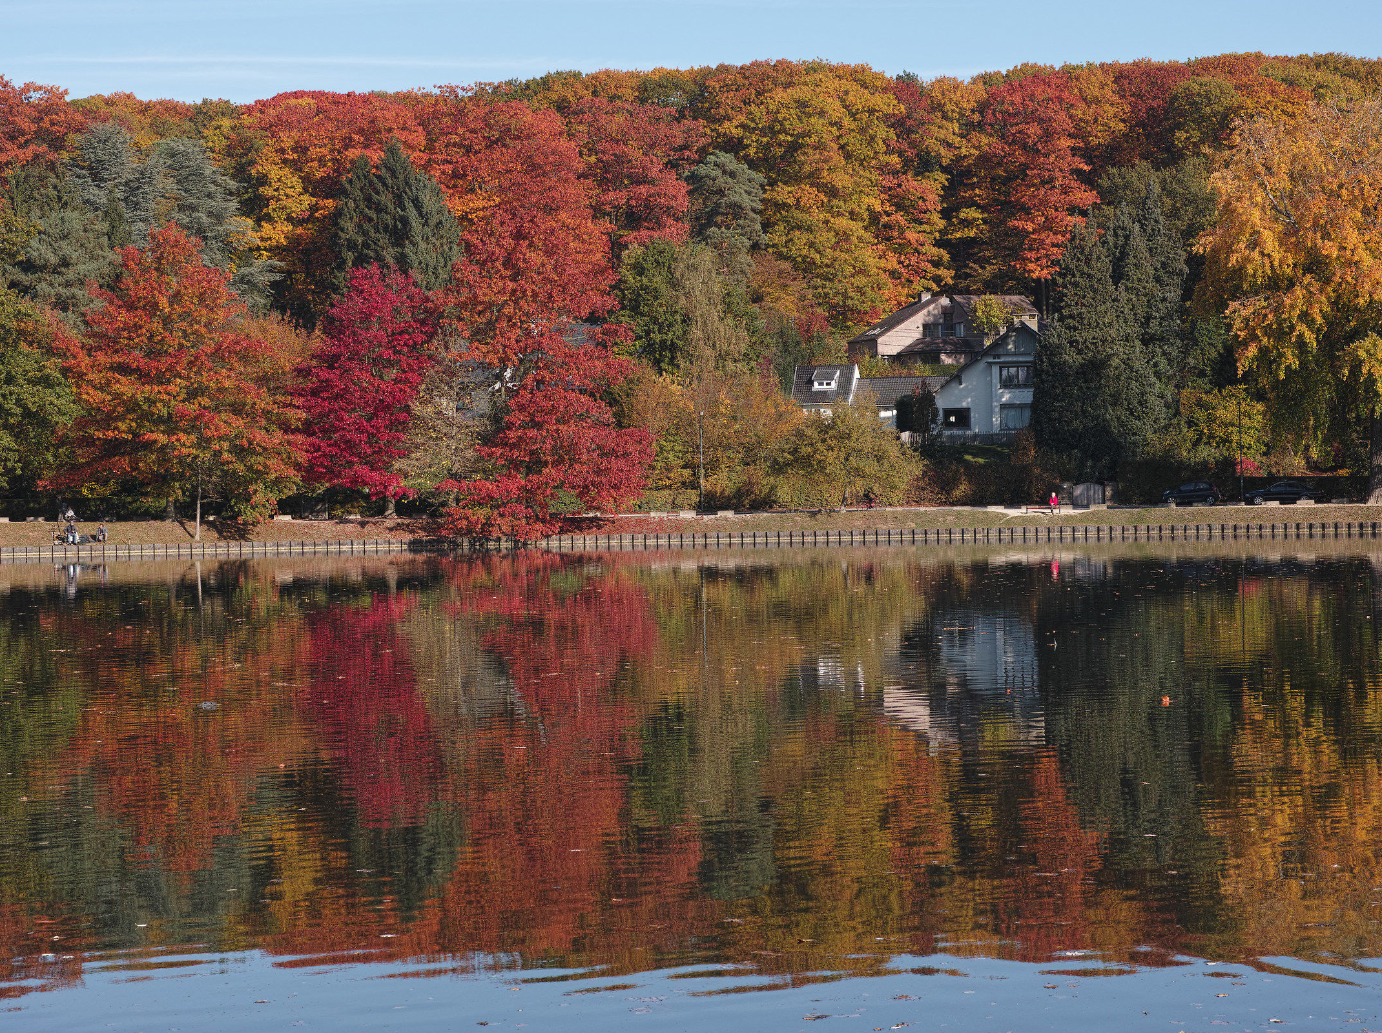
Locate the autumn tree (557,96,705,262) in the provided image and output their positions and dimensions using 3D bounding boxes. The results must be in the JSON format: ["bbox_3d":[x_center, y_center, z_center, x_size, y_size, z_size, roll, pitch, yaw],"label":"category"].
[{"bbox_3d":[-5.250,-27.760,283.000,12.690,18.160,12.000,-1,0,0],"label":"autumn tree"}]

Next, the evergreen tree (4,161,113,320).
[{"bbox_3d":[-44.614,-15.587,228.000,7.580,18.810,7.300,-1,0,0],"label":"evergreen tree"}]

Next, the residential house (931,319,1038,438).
[{"bbox_3d":[22.588,-10.298,242.000,8.720,8.630,10.000,-1,0,2],"label":"residential house"}]

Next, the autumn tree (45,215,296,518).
[{"bbox_3d":[-28.822,-7.780,182.500,14.090,17.040,13.500,-1,0,0],"label":"autumn tree"}]

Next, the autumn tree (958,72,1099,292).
[{"bbox_3d":[32.540,-30.980,311.000,13.370,23.690,12.500,-1,0,0],"label":"autumn tree"}]

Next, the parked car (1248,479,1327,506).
[{"bbox_3d":[34.606,-1.373,188.000,4.450,1.430,1.780,-1,0,1],"label":"parked car"}]

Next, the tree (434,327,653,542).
[{"bbox_3d":[-8.085,-4.466,181.000,12.100,12.010,11.500,-1,0,0],"label":"tree"}]

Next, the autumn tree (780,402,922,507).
[{"bbox_3d":[9.600,-3.600,194.000,8.340,6.480,7.800,-1,0,0],"label":"autumn tree"}]

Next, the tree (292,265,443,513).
[{"bbox_3d":[-19.480,-7.590,194.500,8.940,15.180,8.600,-1,0,0],"label":"tree"}]

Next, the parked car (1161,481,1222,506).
[{"bbox_3d":[29.600,-1.360,191.000,3.500,1.460,1.630,-1,0,14],"label":"parked car"}]

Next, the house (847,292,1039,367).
[{"bbox_3d":[23.275,-16.633,292.000,15.780,6.530,9.500,-1,0,-21],"label":"house"}]

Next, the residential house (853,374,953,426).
[{"bbox_3d":[15.883,-8.340,240.000,6.920,4.000,6.500,-1,0,10],"label":"residential house"}]

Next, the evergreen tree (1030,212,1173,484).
[{"bbox_3d":[27.052,-10.870,212.000,9.240,17.330,9.000,-1,0,0],"label":"evergreen tree"}]

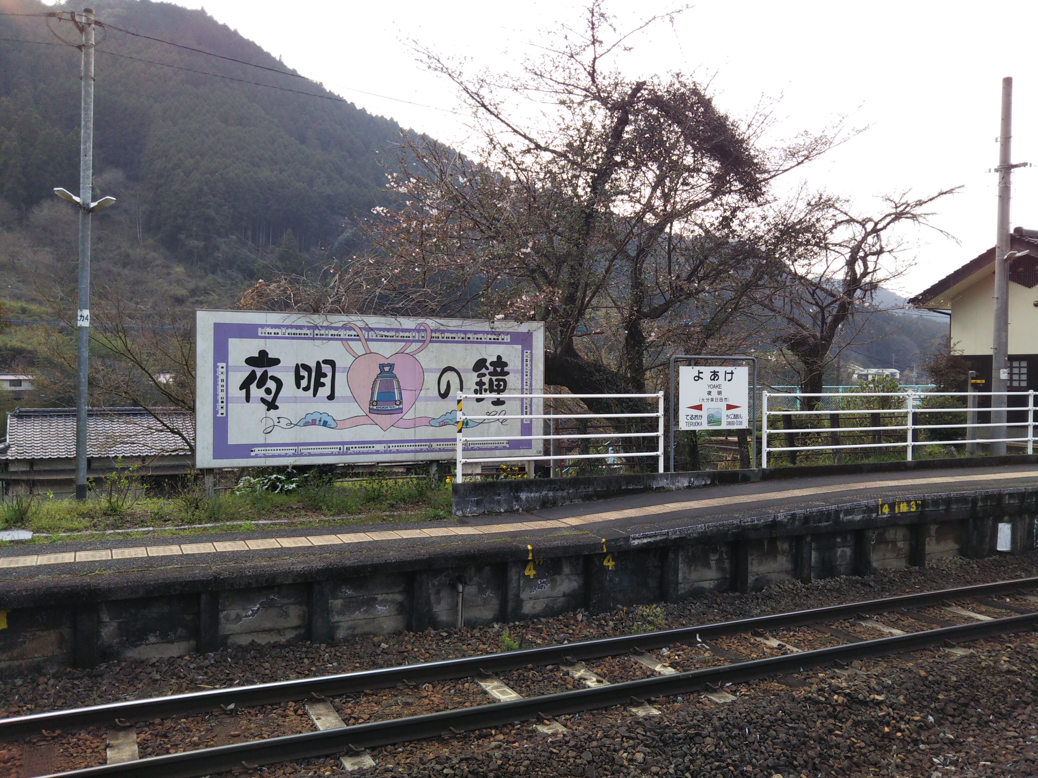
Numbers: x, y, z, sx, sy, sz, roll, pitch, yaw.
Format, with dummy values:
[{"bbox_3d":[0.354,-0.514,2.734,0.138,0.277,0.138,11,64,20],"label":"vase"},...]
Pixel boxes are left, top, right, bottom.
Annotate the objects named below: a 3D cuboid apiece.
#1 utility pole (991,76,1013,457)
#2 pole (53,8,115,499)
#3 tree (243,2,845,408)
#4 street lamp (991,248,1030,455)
[{"bbox_3d":[8.340,-2.070,15.500,0.290,6.600,0.290,0,1,-25],"label":"utility pole"},{"bbox_3d":[-5.630,-1.775,11.680,0.720,6.380,0.450,0,1,-25],"label":"pole"},{"bbox_3d":[0.367,-2.400,14.300,9.500,7.600,6.800,0,1,0],"label":"tree"},{"bbox_3d":[8.370,-0.610,15.350,0.580,3.600,0.450,0,1,-25],"label":"street lamp"}]

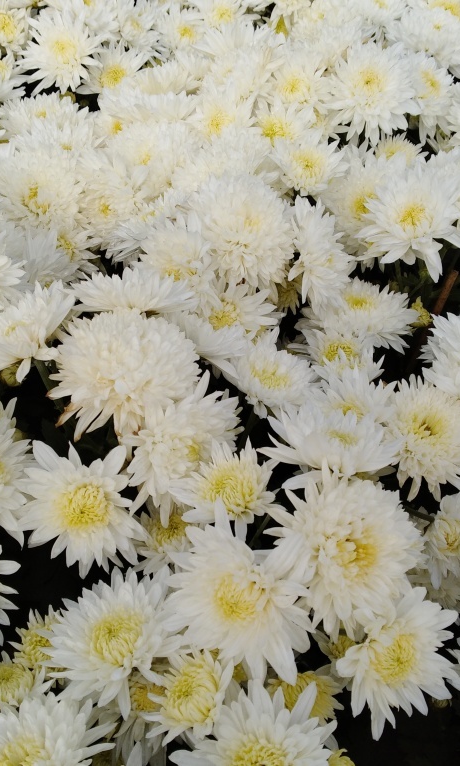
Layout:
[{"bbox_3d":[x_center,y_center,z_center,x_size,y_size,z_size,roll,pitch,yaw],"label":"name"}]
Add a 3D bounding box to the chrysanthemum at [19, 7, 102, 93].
[{"bbox_3d":[-0.214,-0.421,0.970,0.102,0.045,0.102,7,75,-7],"label":"chrysanthemum"}]

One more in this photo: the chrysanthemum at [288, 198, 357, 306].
[{"bbox_3d":[0.069,-0.099,0.575,0.037,0.083,0.083,-13,9,34],"label":"chrysanthemum"}]

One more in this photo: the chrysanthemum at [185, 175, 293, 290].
[{"bbox_3d":[0.008,-0.111,0.565,0.083,0.055,0.083,2,72,-5],"label":"chrysanthemum"}]

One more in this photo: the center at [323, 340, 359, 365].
[{"bbox_3d":[0.094,-0.025,0.655,0.032,0.014,0.032,0,44,0],"label":"center"}]

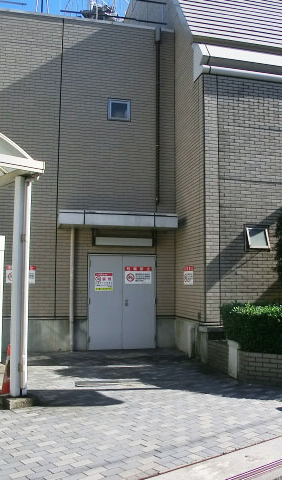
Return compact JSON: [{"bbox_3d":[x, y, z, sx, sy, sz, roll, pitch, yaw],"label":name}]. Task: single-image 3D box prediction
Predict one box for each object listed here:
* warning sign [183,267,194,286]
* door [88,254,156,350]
[{"bbox_3d":[0.985,0.753,9.234,0.020,0.400,0.630,2,-6,-11],"label":"warning sign"},{"bbox_3d":[-0.421,1.375,9.842,1.500,2.080,0.080,2,-6,-11],"label":"door"}]

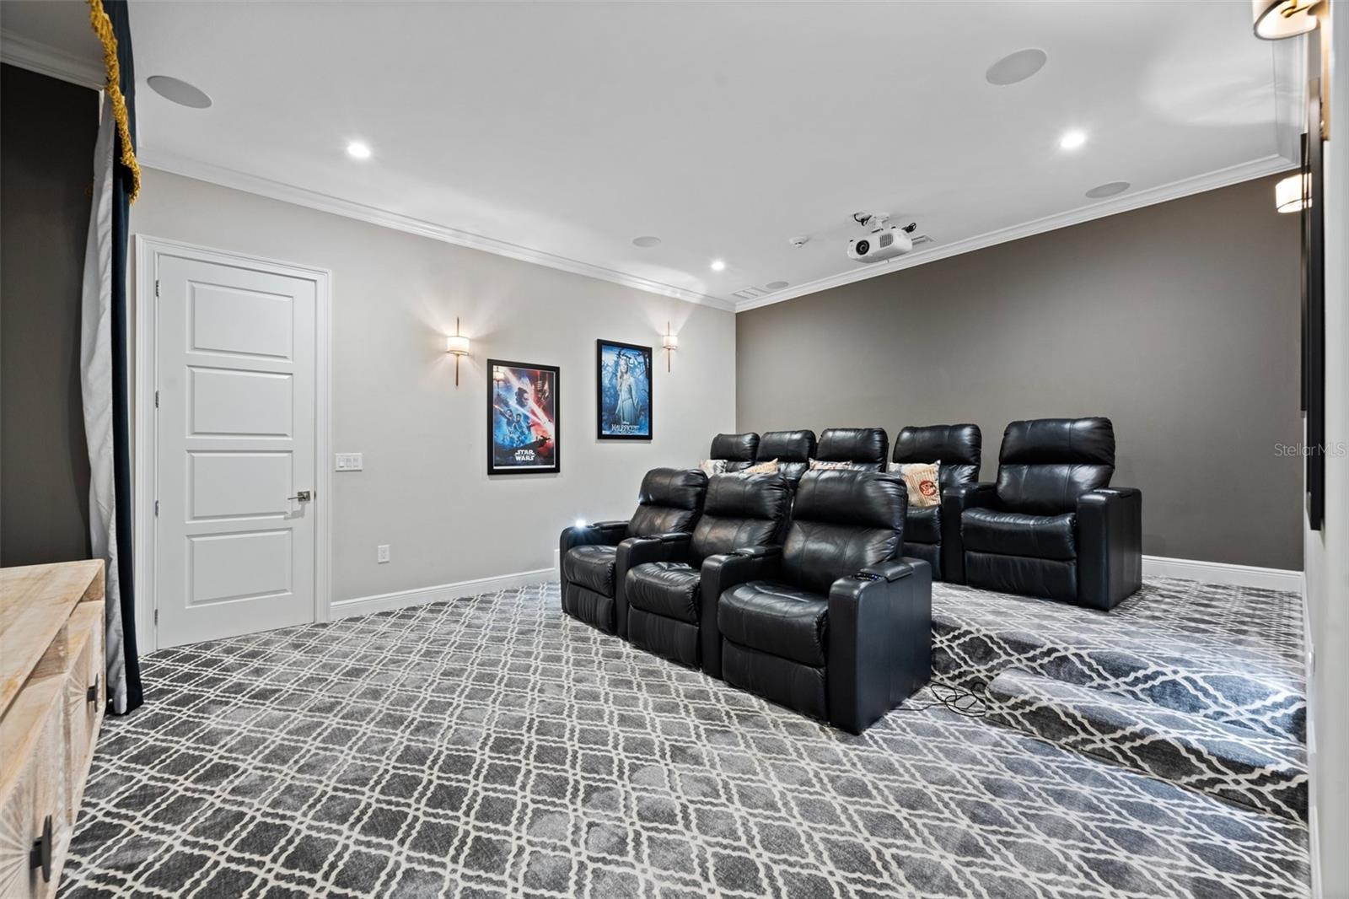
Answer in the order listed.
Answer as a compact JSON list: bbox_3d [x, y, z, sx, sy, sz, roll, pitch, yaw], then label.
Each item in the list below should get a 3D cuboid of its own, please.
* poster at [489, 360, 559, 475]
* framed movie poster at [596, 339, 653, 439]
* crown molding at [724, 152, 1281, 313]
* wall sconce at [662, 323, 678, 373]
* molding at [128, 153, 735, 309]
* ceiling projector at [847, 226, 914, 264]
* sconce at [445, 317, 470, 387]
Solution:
[{"bbox_3d":[-1.361,-0.279,4.786,0.692,1.002,0.028,0,0,-41],"label":"poster"},{"bbox_3d":[-0.515,-0.607,5.521,0.698,1.005,0.028,0,0,-41],"label":"framed movie poster"},{"bbox_3d":[2.260,-1.761,4.893,0.092,0.088,4.615,0,0,-41],"label":"crown molding"},{"bbox_3d":[-0.049,-1.147,5.871,0.185,0.569,0.110,0,0,-41],"label":"wall sconce"},{"bbox_3d":[-1.226,-1.761,4.861,5.399,0.088,0.092,0,0,-41],"label":"molding"},{"bbox_3d":[1.579,-1.572,4.053,0.300,0.140,0.380,0,0,-41],"label":"ceiling projector"},{"bbox_3d":[-1.793,-0.812,4.356,0.185,0.573,0.110,0,0,-41],"label":"sconce"}]

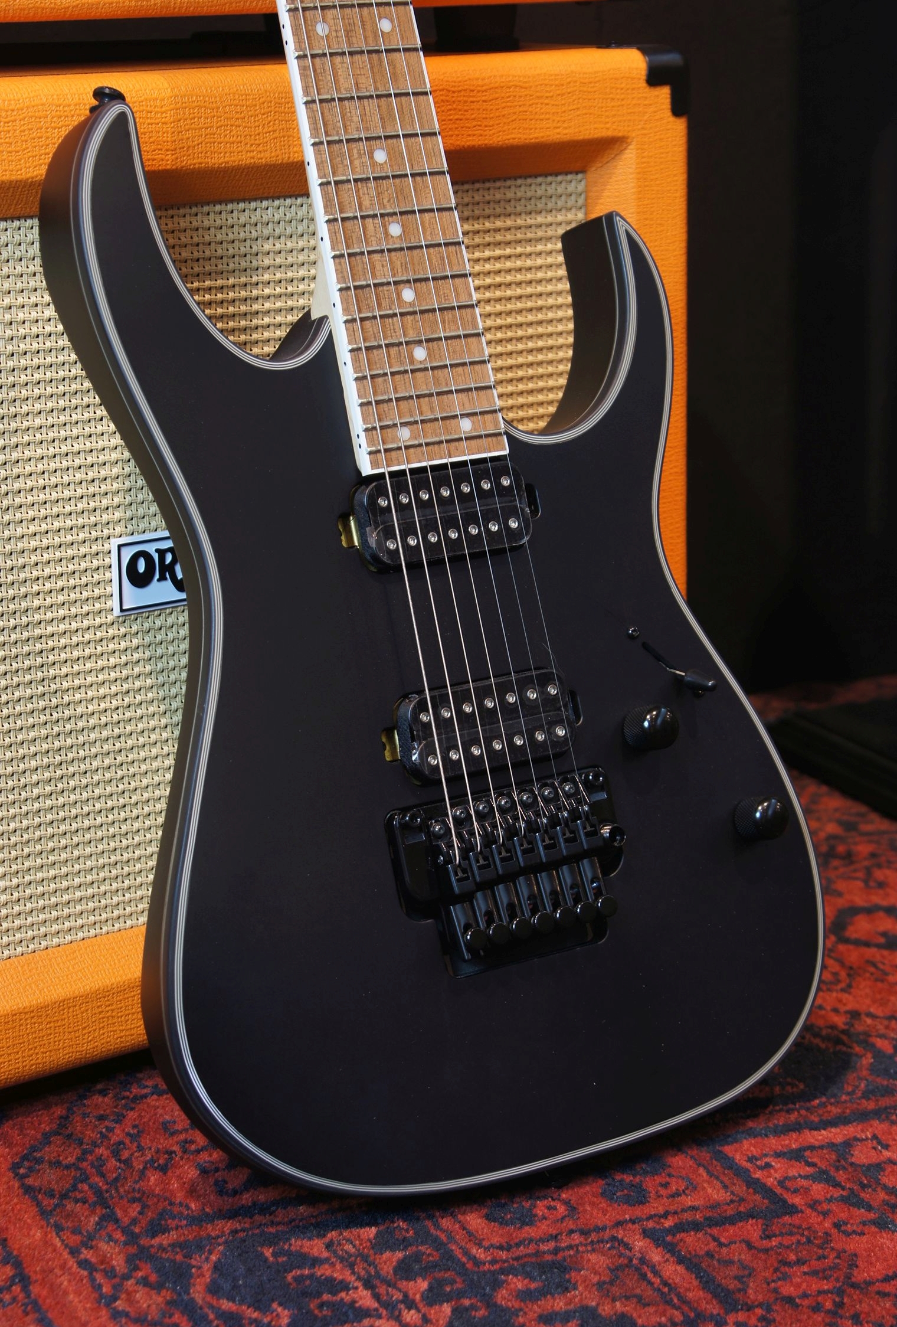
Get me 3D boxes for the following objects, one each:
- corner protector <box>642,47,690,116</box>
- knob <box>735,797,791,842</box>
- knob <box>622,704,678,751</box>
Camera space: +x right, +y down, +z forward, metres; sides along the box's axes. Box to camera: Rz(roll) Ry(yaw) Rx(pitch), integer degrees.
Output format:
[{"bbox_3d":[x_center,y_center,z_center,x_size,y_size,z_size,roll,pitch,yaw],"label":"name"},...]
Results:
[{"bbox_3d":[0.102,-0.292,1.401,0.036,0.037,0.035,-12,18,-35],"label":"corner protector"},{"bbox_3d":[0.138,0.068,1.224,0.019,0.019,0.018,-12,1,-33],"label":"knob"},{"bbox_3d":[0.087,0.027,1.196,0.018,0.018,0.018,-12,1,-33],"label":"knob"}]

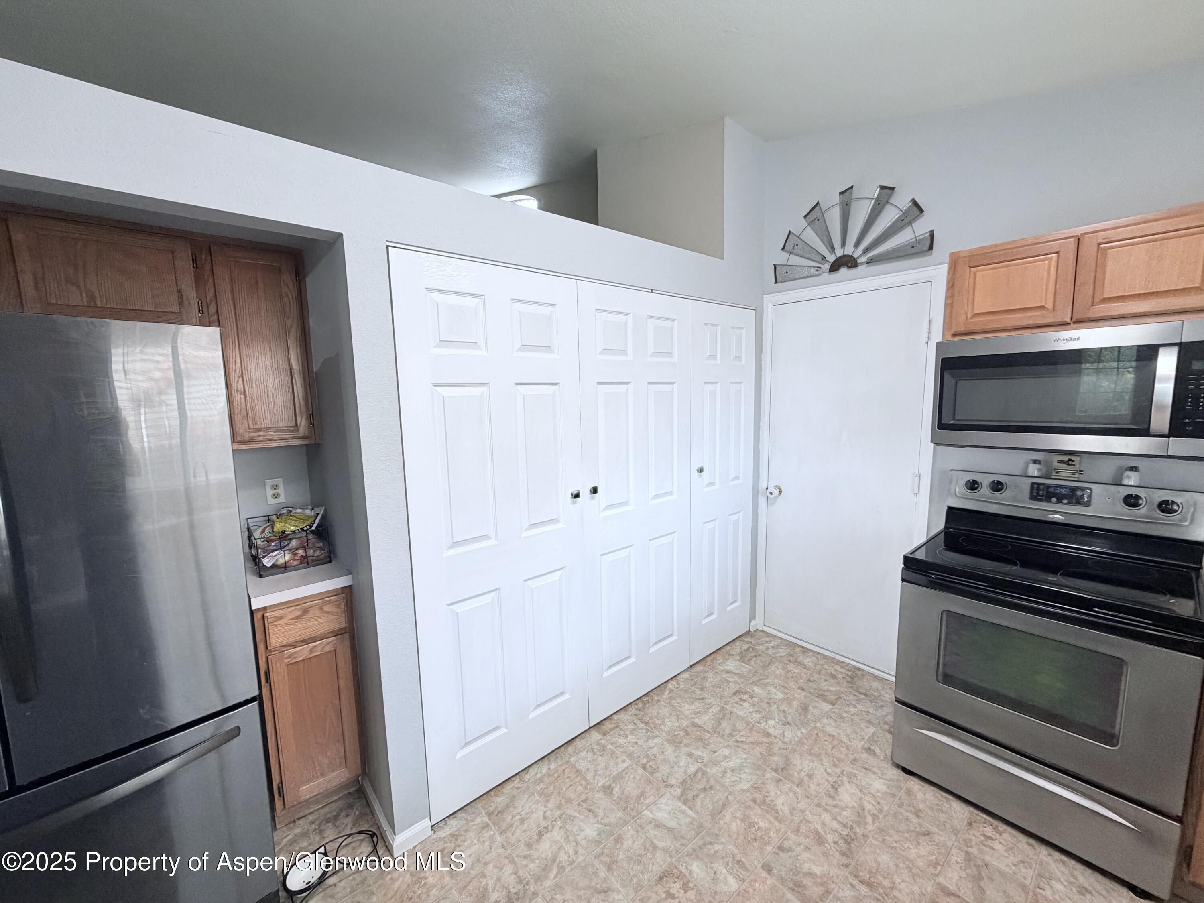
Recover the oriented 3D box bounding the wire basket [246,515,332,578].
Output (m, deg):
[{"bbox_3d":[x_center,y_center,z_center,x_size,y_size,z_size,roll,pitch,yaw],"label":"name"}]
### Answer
[{"bbox_3d":[-1.305,0.368,2.014,0.234,0.150,0.390,-7,9,-41],"label":"wire basket"}]

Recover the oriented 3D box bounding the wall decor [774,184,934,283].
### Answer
[{"bbox_3d":[1.266,-1.160,2.538,0.050,0.414,0.807,-7,9,-41],"label":"wall decor"}]

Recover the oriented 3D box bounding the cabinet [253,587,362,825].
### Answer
[{"bbox_3d":[-1.249,0.921,2.014,0.306,0.876,0.612,-7,9,-41],"label":"cabinet"}]

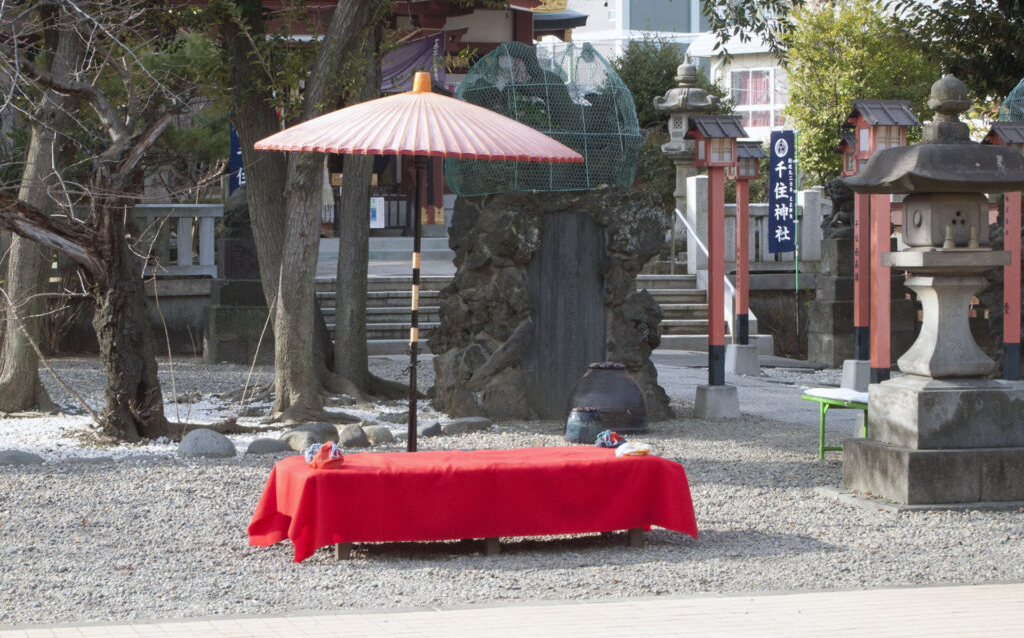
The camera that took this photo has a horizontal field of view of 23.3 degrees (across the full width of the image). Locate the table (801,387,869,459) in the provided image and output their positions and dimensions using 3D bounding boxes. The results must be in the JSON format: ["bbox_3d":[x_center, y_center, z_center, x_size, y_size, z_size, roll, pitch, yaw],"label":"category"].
[{"bbox_3d":[2.316,0.683,15.452,0.380,0.420,1.350,-1,3,-24],"label":"table"}]

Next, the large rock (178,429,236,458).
[{"bbox_3d":[-1.958,0.784,15.976,0.360,0.170,0.290,0,3,0],"label":"large rock"}]

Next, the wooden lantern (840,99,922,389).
[{"bbox_3d":[2.482,-0.381,16.693,0.422,2.170,0.378,-1,2,-16],"label":"wooden lantern"}]

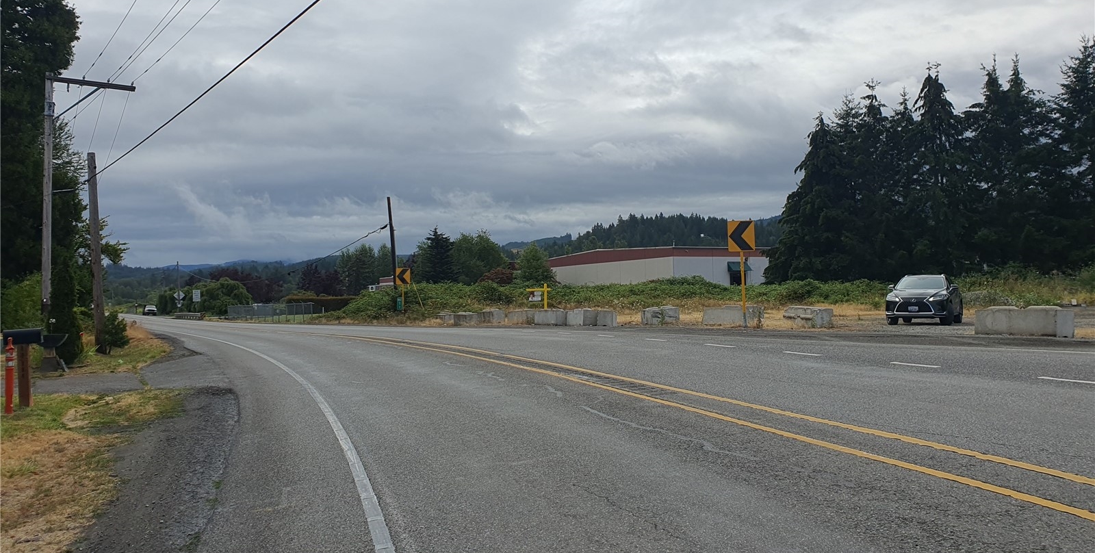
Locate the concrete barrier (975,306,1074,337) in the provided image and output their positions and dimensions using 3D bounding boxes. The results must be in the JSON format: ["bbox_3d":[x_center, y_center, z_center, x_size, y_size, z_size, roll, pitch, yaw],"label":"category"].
[{"bbox_3d":[11.147,1.057,19.279,0.624,0.666,1.960,-1,-1,-27],"label":"concrete barrier"}]

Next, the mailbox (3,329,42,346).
[{"bbox_3d":[-7.845,0.905,12.300,0.500,0.220,0.180,-1,-1,-25],"label":"mailbox"}]

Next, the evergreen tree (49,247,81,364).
[{"bbox_3d":[-10.300,0.620,17.600,0.750,2.520,0.750,0,0,0],"label":"evergreen tree"}]

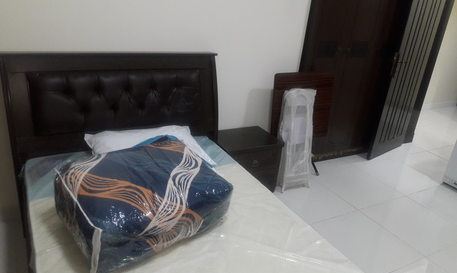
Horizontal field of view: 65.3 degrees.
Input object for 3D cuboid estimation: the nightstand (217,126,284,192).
[{"bbox_3d":[0.116,0.216,3.026,0.520,0.456,0.410,-7,25,-29],"label":"nightstand"}]

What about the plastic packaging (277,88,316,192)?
[{"bbox_3d":[0.581,0.029,3.045,0.320,0.870,0.210,-7,25,-28],"label":"plastic packaging"}]

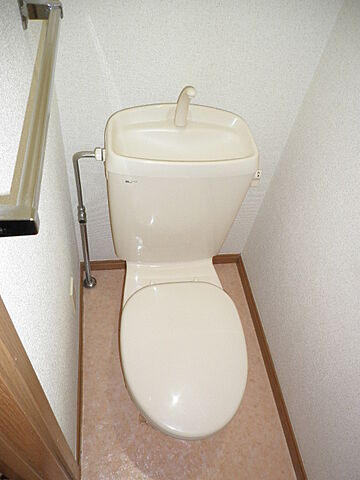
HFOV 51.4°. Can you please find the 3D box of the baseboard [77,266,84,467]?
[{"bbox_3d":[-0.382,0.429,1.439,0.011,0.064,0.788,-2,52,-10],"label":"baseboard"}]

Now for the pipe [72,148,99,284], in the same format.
[{"bbox_3d":[-0.333,-0.035,1.387,0.101,0.730,0.057,-2,52,-10],"label":"pipe"}]

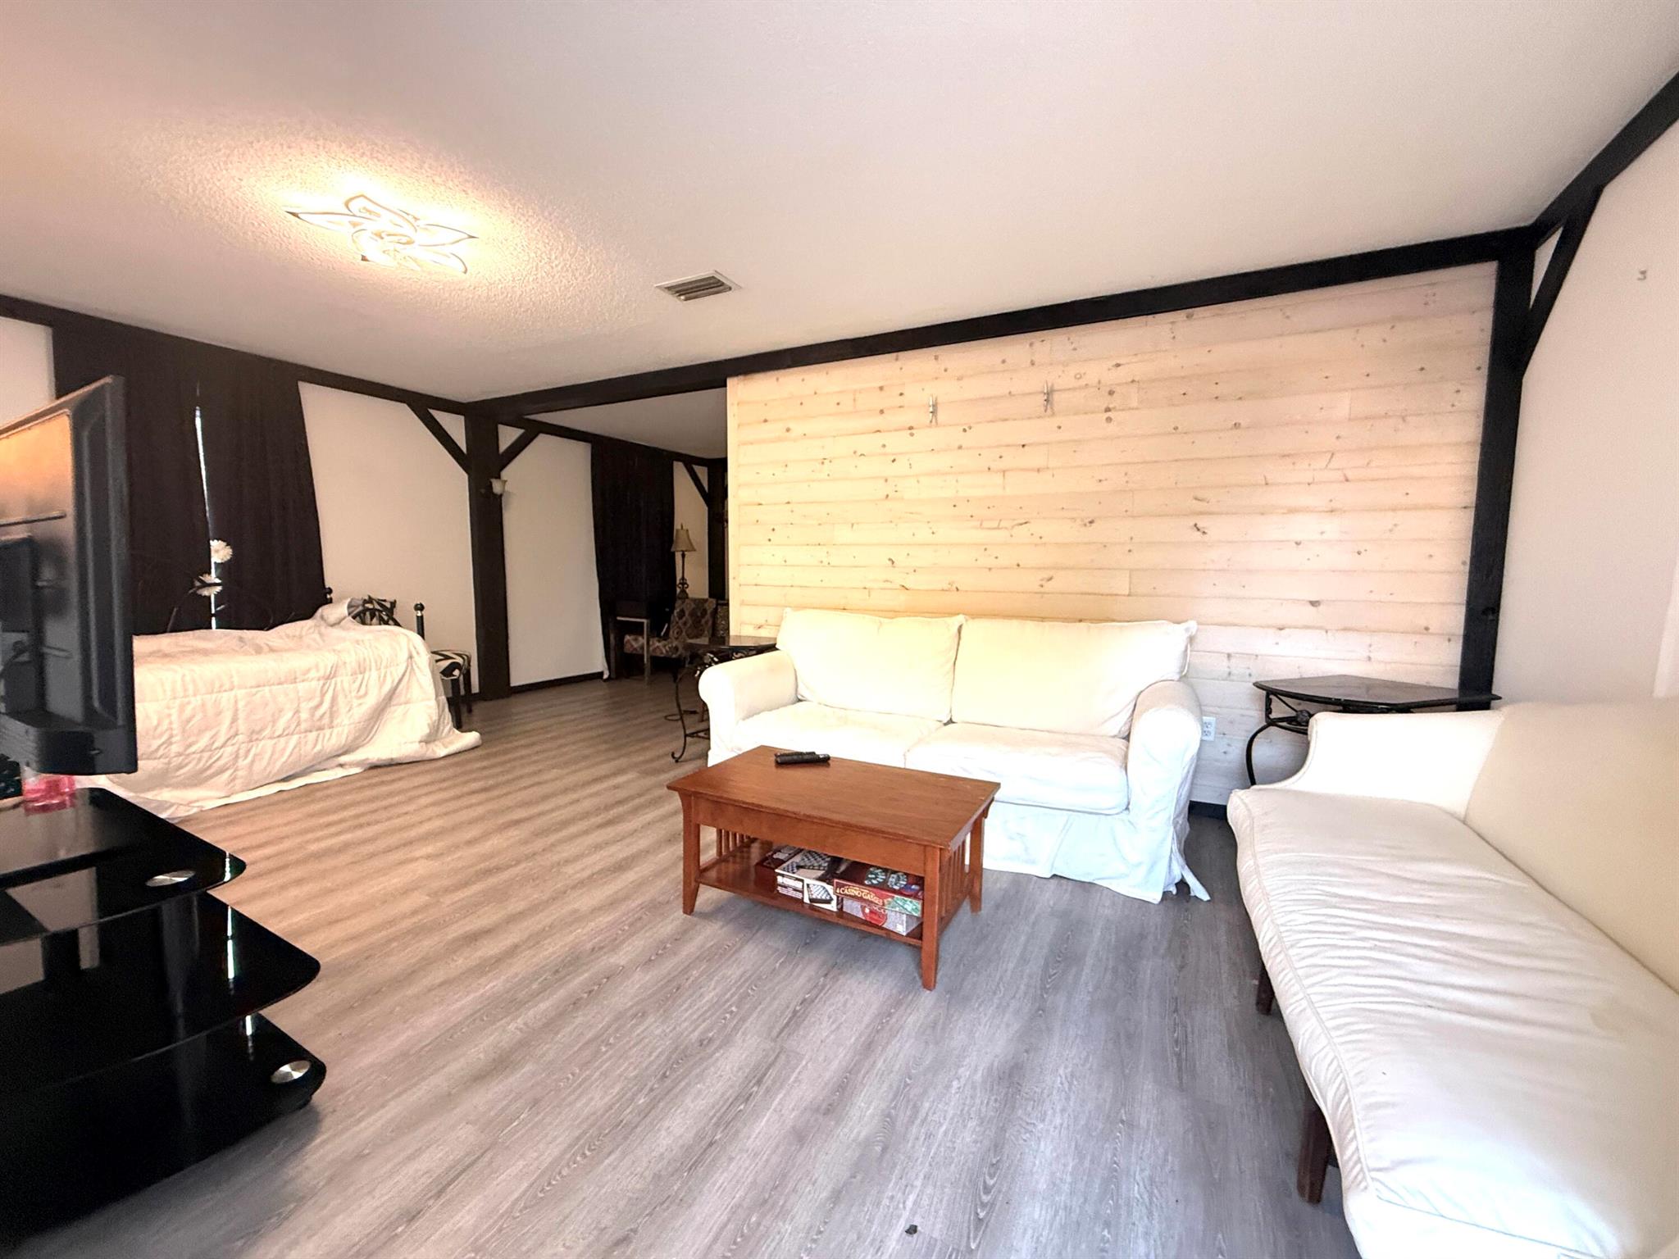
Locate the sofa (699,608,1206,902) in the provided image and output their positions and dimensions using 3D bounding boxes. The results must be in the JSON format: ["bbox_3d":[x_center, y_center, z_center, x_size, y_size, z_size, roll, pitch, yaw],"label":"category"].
[{"bbox_3d":[0.459,0.419,3.205,2.159,0.926,0.944,3,6,27],"label":"sofa"}]

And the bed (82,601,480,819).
[{"bbox_3d":[-3.441,0.327,3.731,1.357,0.968,2.136,3,6,27],"label":"bed"}]

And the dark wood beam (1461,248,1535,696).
[{"bbox_3d":[2.598,-0.245,2.737,0.110,2.360,0.136,3,6,27],"label":"dark wood beam"}]

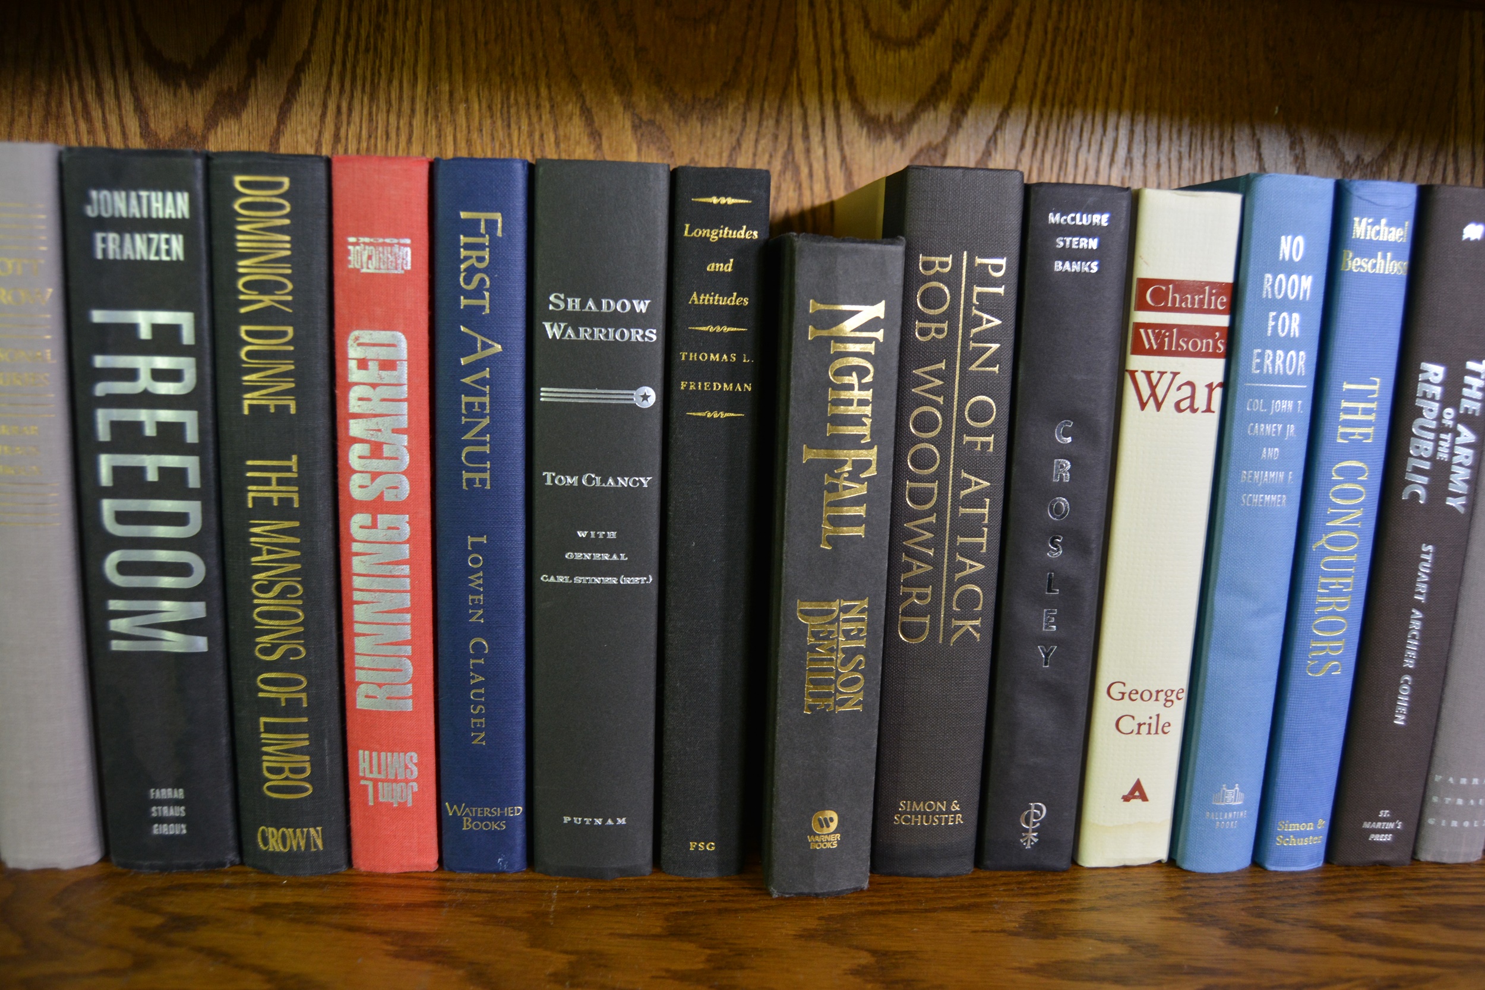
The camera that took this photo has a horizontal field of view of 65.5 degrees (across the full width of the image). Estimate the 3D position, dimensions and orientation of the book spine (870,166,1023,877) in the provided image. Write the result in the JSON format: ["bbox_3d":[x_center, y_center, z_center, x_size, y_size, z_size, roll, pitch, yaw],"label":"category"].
[{"bbox_3d":[0.060,0.002,0.461,0.038,0.241,0.154,1,10,-6],"label":"book spine"}]

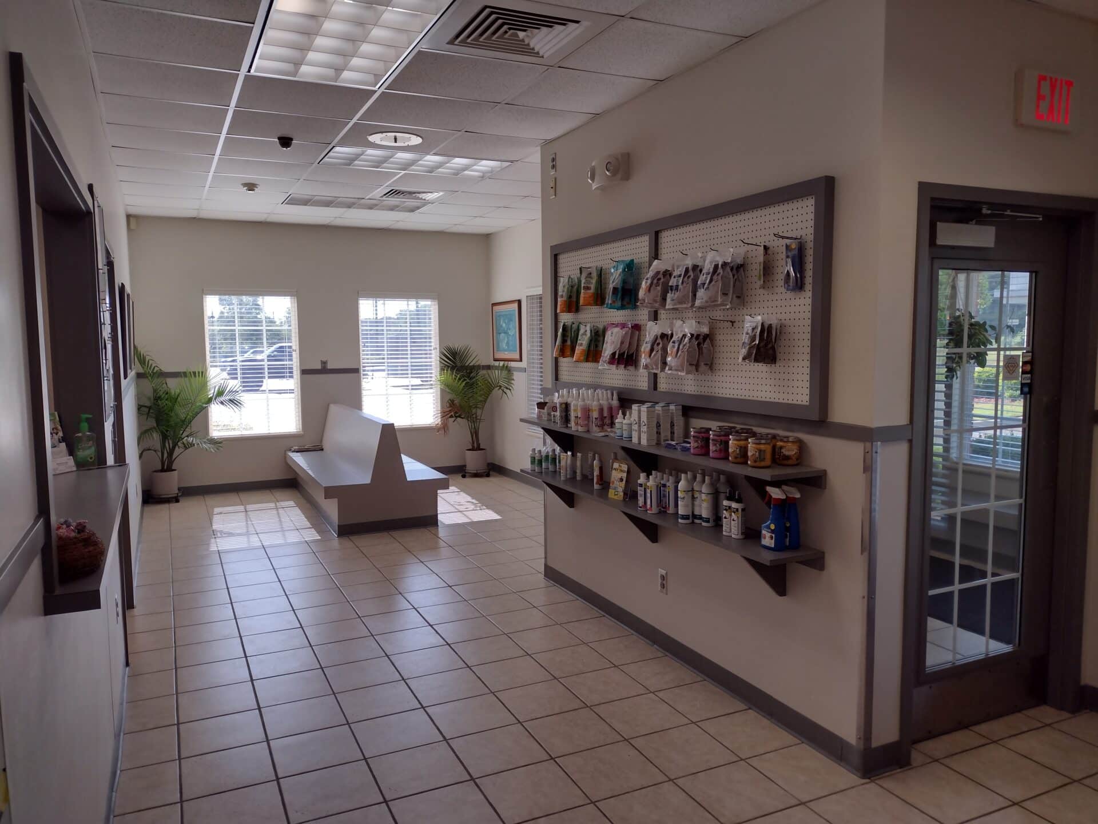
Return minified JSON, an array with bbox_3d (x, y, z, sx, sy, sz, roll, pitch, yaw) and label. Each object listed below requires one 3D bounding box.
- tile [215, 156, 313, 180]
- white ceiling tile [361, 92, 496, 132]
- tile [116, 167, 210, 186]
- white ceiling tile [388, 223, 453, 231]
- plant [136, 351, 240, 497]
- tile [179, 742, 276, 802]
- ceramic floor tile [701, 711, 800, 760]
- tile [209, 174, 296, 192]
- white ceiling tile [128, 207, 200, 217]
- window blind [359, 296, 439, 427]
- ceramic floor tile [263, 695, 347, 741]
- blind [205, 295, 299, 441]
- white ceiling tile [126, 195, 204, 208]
[{"bbox_3d":[-1.949,-1.662,5.823,0.602,0.018,0.602,-3,6,-24],"label":"tile"},{"bbox_3d":[-0.633,-1.553,4.419,0.605,0.018,0.605,-3,5,-24],"label":"white ceiling tile"},{"bbox_3d":[-2.751,-1.679,6.131,0.581,0.020,0.600,-3,5,-25],"label":"tile"},{"bbox_3d":[-1.323,-1.928,8.852,0.605,0.018,0.584,-3,5,-24],"label":"white ceiling tile"},{"bbox_3d":[-3.283,0.134,7.881,0.900,1.450,0.850,-3,5,-25],"label":"plant"},{"bbox_3d":[-1.170,1.308,3.127,0.305,0.010,0.305,-4,6,-24],"label":"tile"},{"bbox_3d":[0.756,1.231,3.271,0.280,0.010,0.310,-3,5,-24],"label":"ceramic floor tile"},{"bbox_3d":[-2.202,-1.705,6.376,0.602,0.018,0.602,-3,6,-24],"label":"tile"},{"bbox_3d":[-3.484,-1.810,7.738,0.590,0.015,0.600,-3,5,-25],"label":"white ceiling tile"},{"bbox_3d":[-1.578,-0.542,9.136,0.860,1.360,0.050,-3,5,-25],"label":"window blind"},{"bbox_3d":[-0.995,1.236,3.469,0.305,0.010,0.305,-3,5,-25],"label":"ceramic floor tile"},{"bbox_3d":[-2.919,-0.460,8.482,0.872,1.396,0.060,-3,6,-25],"label":"blind"},{"bbox_3d":[-3.281,-1.779,7.302,0.586,0.018,0.605,-3,5,-24],"label":"white ceiling tile"}]

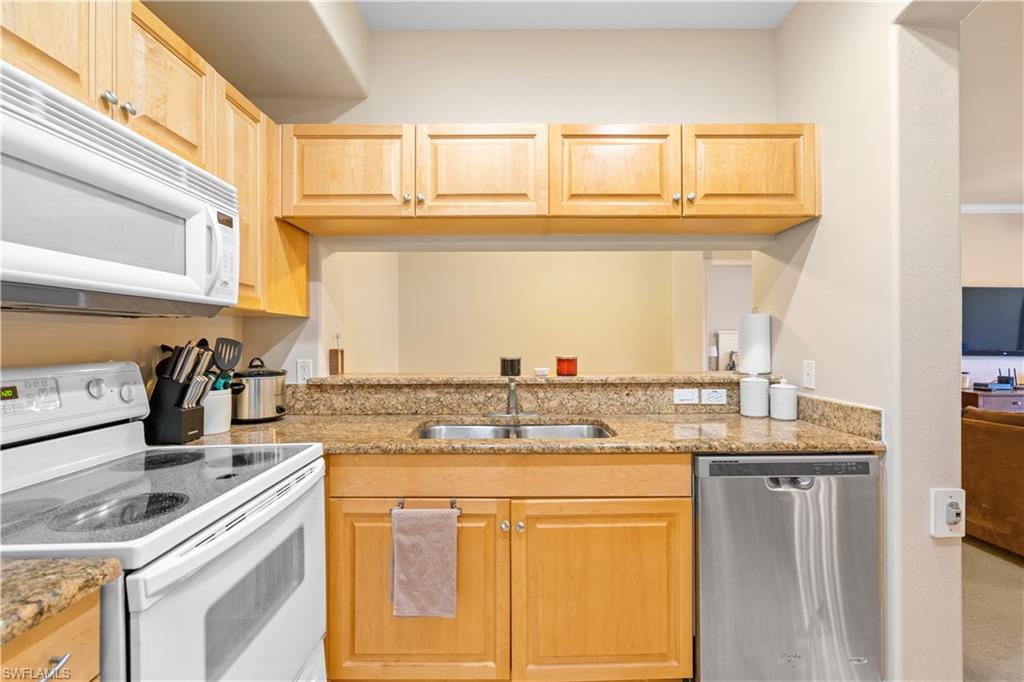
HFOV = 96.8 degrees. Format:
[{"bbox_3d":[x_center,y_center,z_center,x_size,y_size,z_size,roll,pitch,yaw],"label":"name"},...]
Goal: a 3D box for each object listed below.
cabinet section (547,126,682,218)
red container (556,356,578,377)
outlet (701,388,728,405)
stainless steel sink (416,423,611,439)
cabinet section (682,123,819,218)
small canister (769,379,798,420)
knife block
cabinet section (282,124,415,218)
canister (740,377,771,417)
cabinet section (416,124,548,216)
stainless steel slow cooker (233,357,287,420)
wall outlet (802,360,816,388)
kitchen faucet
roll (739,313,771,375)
[{"bbox_3d":[0.416,-0.684,1.985,0.537,0.375,0.315,0,0,0],"label":"cabinet section"},{"bbox_3d":[0.264,0.120,2.161,0.094,0.090,0.094,0,0,0],"label":"red container"},{"bbox_3d":[0.933,0.258,2.101,0.115,0.070,0.009,0,0,0],"label":"outlet"},{"bbox_3d":[0.013,0.445,1.777,0.735,0.190,0.375,0,0,0],"label":"stainless steel sink"},{"bbox_3d":[0.960,-0.684,1.985,0.550,0.378,0.315,0,0,0],"label":"cabinet section"},{"bbox_3d":[1.188,0.253,1.987,0.104,0.173,0.104,0,0,0],"label":"small canister"},{"bbox_3d":[-1.183,0.234,1.596,0.130,0.230,0.110,0,0,0],"label":"knife block"},{"bbox_3d":[-0.656,-0.684,1.985,0.535,0.375,0.315,0,0,0],"label":"cabinet section"},{"bbox_3d":[1.096,0.248,2.054,0.117,0.183,0.117,0,0,0],"label":"canister"},{"bbox_3d":[-0.121,-0.684,1.985,0.535,0.375,0.315,0,0,0],"label":"cabinet section"},{"bbox_3d":[-1.095,0.205,1.950,0.245,0.265,0.310,0,0,10],"label":"stainless steel slow cooker"},{"bbox_3d":[1.237,0.141,1.891,0.009,0.114,0.072,0,0,0],"label":"wall outlet"},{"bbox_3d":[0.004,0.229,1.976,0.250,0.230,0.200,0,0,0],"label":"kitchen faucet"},{"bbox_3d":[1.175,0.017,2.193,0.130,0.283,0.130,0,0,0],"label":"roll"}]

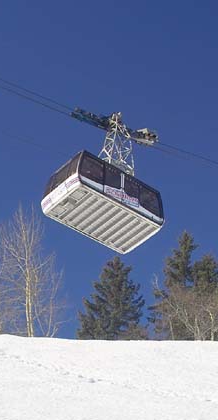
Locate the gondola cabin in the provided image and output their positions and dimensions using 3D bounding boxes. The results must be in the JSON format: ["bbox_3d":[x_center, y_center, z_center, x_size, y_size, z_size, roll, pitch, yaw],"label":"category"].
[{"bbox_3d":[-0.217,-0.387,37.624,6.000,2.700,3.450,28,-45,-29],"label":"gondola cabin"}]

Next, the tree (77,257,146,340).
[{"bbox_3d":[0.241,8.023,57.498,6.000,9.300,6.000,2,-38,0],"label":"tree"}]

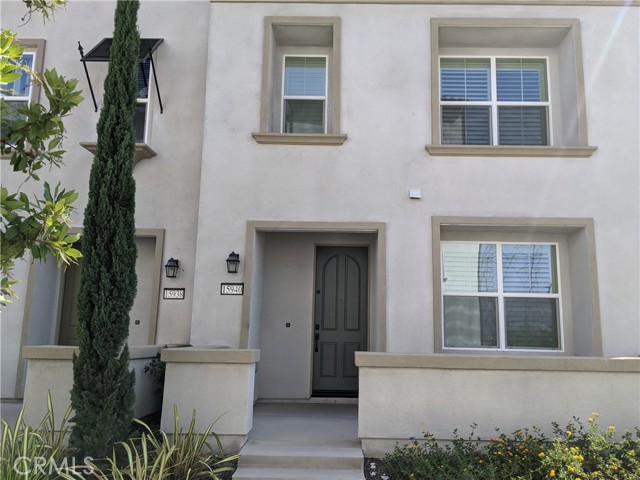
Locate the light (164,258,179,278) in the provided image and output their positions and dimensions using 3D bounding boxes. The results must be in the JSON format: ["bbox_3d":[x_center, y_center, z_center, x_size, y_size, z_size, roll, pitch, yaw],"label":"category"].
[{"bbox_3d":[-2.359,0.445,7.940,0.175,0.305,0.210,1,-9,1],"label":"light"}]

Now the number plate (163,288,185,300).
[{"bbox_3d":[-2.328,0.863,7.969,0.332,0.180,0.030,1,-9,1],"label":"number plate"}]

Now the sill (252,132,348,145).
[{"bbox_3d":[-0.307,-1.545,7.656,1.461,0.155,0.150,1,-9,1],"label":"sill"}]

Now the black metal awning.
[{"bbox_3d":[-3.233,-2.882,8.208,1.155,1.375,0.760,1,-9,1],"label":"black metal awning"}]

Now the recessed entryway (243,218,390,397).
[{"bbox_3d":[-0.073,1.157,7.742,2.083,2.715,1.010,1,-9,1],"label":"recessed entryway"}]

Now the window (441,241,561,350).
[{"bbox_3d":[2.842,0.881,7.833,1.856,1.690,0.100,1,-9,1],"label":"window"}]

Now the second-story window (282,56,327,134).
[{"bbox_3d":[-0.258,-2.385,8.409,0.765,1.510,0.100,1,-9,1],"label":"second-story window"}]

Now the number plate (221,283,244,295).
[{"bbox_3d":[-1.286,0.726,7.338,0.331,0.180,0.030,1,-9,1],"label":"number plate"}]

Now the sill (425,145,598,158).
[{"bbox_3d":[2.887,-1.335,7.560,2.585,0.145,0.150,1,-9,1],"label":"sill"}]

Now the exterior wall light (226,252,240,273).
[{"bbox_3d":[-1.262,0.334,7.303,0.175,0.305,0.210,1,-9,1],"label":"exterior wall light"}]

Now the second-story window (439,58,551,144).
[{"bbox_3d":[2.911,-2.270,8.328,1.855,1.670,0.100,1,-9,1],"label":"second-story window"}]

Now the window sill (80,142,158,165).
[{"bbox_3d":[-3.240,-1.359,8.079,1.030,0.255,0.540,1,-9,1],"label":"window sill"}]

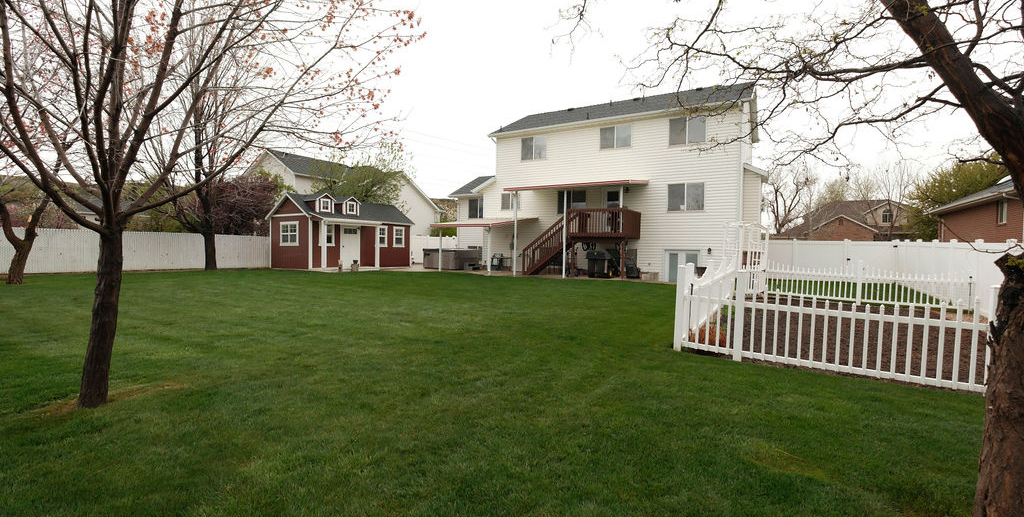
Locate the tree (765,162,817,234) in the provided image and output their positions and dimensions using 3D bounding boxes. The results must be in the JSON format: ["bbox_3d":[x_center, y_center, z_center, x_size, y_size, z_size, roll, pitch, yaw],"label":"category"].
[{"bbox_3d":[29.294,-4.693,45.130,5.500,11.077,5.500,2,2,30],"label":"tree"}]

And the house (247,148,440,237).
[{"bbox_3d":[-13.231,-3.250,32.567,8.600,7.200,13.500,2,2,30],"label":"house"}]

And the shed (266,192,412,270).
[{"bbox_3d":[-8.908,-1.368,23.350,4.100,3.730,7.000,2,2,30],"label":"shed"}]

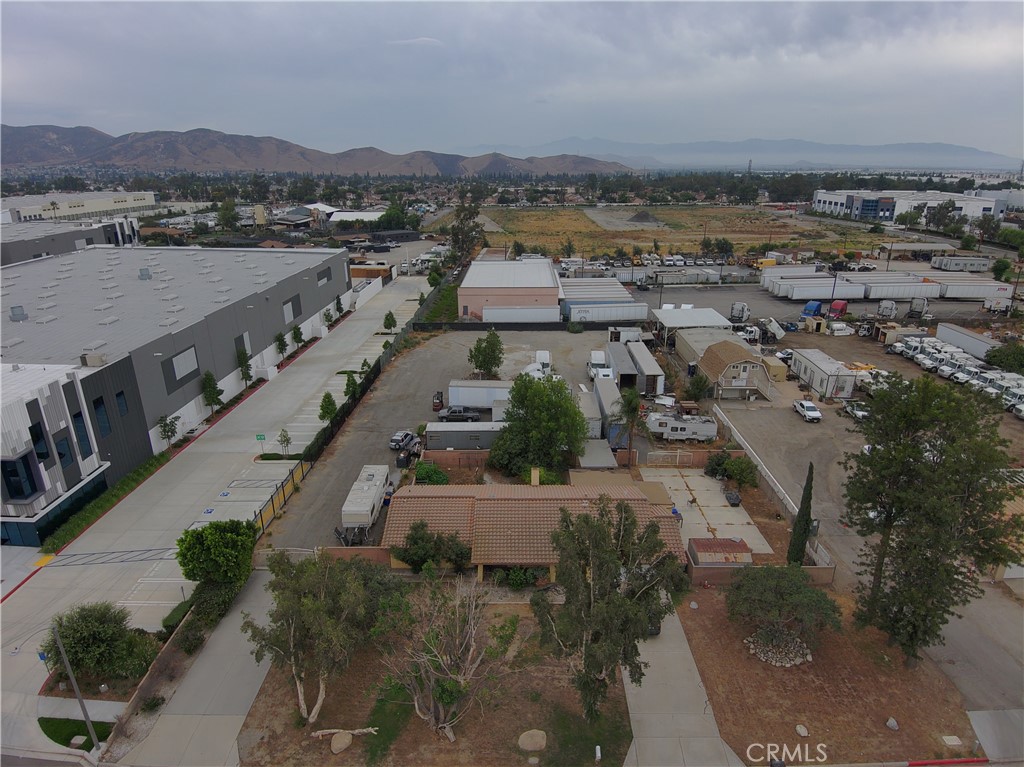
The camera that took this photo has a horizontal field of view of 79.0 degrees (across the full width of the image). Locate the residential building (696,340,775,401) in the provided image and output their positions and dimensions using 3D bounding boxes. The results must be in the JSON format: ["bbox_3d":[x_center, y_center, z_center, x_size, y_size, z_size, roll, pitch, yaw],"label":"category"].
[{"bbox_3d":[32.300,-1.750,89.557,8.000,5.700,11.400,0,19,0],"label":"residential building"}]

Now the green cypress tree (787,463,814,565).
[{"bbox_3d":[22.854,10.485,48.570,1.600,9.600,1.600,0,19,0],"label":"green cypress tree"}]

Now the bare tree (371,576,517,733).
[{"bbox_3d":[-2.952,15.611,34.681,7.900,9.000,7.200,0,19,0],"label":"bare tree"}]

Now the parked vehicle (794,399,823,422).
[{"bbox_3d":[37.936,3.395,79.926,1.900,1.780,5.300,0,20,-1],"label":"parked vehicle"}]

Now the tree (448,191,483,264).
[{"bbox_3d":[-15.702,-51.847,208.653,11.000,19.500,10.000,0,20,0],"label":"tree"}]

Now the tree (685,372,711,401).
[{"bbox_3d":[25.900,0.343,86.261,3.300,3.900,3.200,0,19,0],"label":"tree"}]

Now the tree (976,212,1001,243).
[{"bbox_3d":[199.950,-65.651,260.685,9.200,10.600,8.700,0,20,0],"label":"tree"}]

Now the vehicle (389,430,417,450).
[{"bbox_3d":[-12.457,6.133,72.362,1.750,1.690,4.150,6,20,15],"label":"vehicle"}]

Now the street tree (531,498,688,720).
[{"bbox_3d":[5.400,13.055,34.575,8.200,13.700,7.500,0,19,0],"label":"street tree"}]

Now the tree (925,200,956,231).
[{"bbox_3d":[195.781,-75.969,281.430,13.000,13.800,12.500,0,19,0],"label":"tree"}]

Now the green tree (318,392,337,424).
[{"bbox_3d":[-22.121,3.551,75.471,2.300,5.100,2.300,0,19,0],"label":"green tree"}]

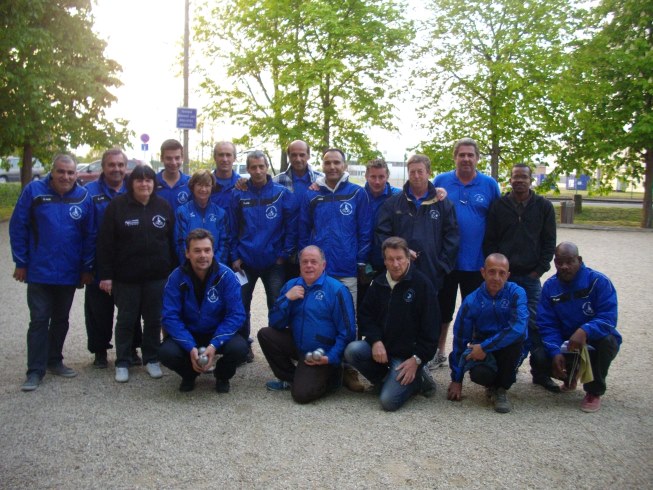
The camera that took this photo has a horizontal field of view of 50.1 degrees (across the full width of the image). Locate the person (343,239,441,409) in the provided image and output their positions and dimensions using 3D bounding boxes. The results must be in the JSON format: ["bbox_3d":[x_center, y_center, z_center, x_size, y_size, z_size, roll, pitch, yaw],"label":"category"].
[{"bbox_3d":[0.456,0.519,4.972,0.620,1.150,0.720,3,6,18],"label":"person"}]

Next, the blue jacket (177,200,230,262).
[{"bbox_3d":[-0.987,-0.076,5.557,0.470,0.620,0.310,0,6,-11],"label":"blue jacket"}]

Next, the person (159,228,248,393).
[{"bbox_3d":[-0.922,0.464,5.234,0.640,1.140,0.680,0,6,-8],"label":"person"}]

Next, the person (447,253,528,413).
[{"bbox_3d":[1.162,0.580,5.009,0.570,1.048,0.700,3,6,14],"label":"person"}]

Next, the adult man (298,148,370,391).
[{"bbox_3d":[0.060,0.182,5.175,0.560,1.763,0.400,2,6,4],"label":"adult man"}]

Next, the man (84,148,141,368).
[{"bbox_3d":[-1.713,0.107,5.641,0.560,1.744,0.380,0,6,-8],"label":"man"}]

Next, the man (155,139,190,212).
[{"bbox_3d":[-1.277,0.053,5.791,0.530,1.837,0.360,0,6,-8],"label":"man"}]

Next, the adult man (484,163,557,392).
[{"bbox_3d":[1.470,0.234,5.288,0.550,1.689,0.360,3,6,14],"label":"adult man"}]

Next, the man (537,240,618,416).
[{"bbox_3d":[1.816,0.547,5.030,0.600,1.133,0.720,4,7,28],"label":"man"}]

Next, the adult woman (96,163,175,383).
[{"bbox_3d":[-1.442,0.201,5.327,0.570,1.620,0.370,-1,7,-17],"label":"adult woman"}]

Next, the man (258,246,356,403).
[{"bbox_3d":[-0.139,0.540,5.137,0.640,1.051,0.740,4,7,24],"label":"man"}]

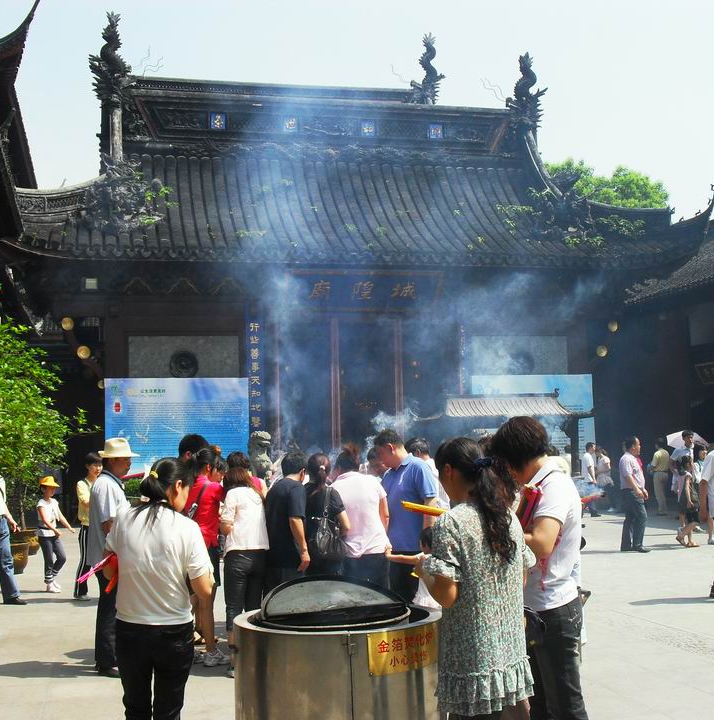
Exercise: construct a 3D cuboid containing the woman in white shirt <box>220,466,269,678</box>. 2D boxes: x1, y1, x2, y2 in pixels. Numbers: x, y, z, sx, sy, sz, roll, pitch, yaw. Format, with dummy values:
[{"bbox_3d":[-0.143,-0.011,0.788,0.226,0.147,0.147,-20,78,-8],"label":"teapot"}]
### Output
[{"bbox_3d":[-0.780,1.475,6.850,0.400,1.460,0.420,-1,-6,-6],"label":"woman in white shirt"}]

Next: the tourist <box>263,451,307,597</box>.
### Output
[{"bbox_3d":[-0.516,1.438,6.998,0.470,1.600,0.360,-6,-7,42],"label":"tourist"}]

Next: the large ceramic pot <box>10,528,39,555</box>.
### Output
[{"bbox_3d":[-5.413,2.995,15.800,0.500,0.390,0.500,-1,-6,0],"label":"large ceramic pot"}]

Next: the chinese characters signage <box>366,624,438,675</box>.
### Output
[{"bbox_3d":[0.221,1.118,3.777,0.058,0.160,0.420,-6,-7,43],"label":"chinese characters signage"}]

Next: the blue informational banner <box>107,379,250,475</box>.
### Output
[{"bbox_3d":[-3.742,1.459,20.324,2.990,2.150,0.100,0,-5,-12],"label":"blue informational banner"}]

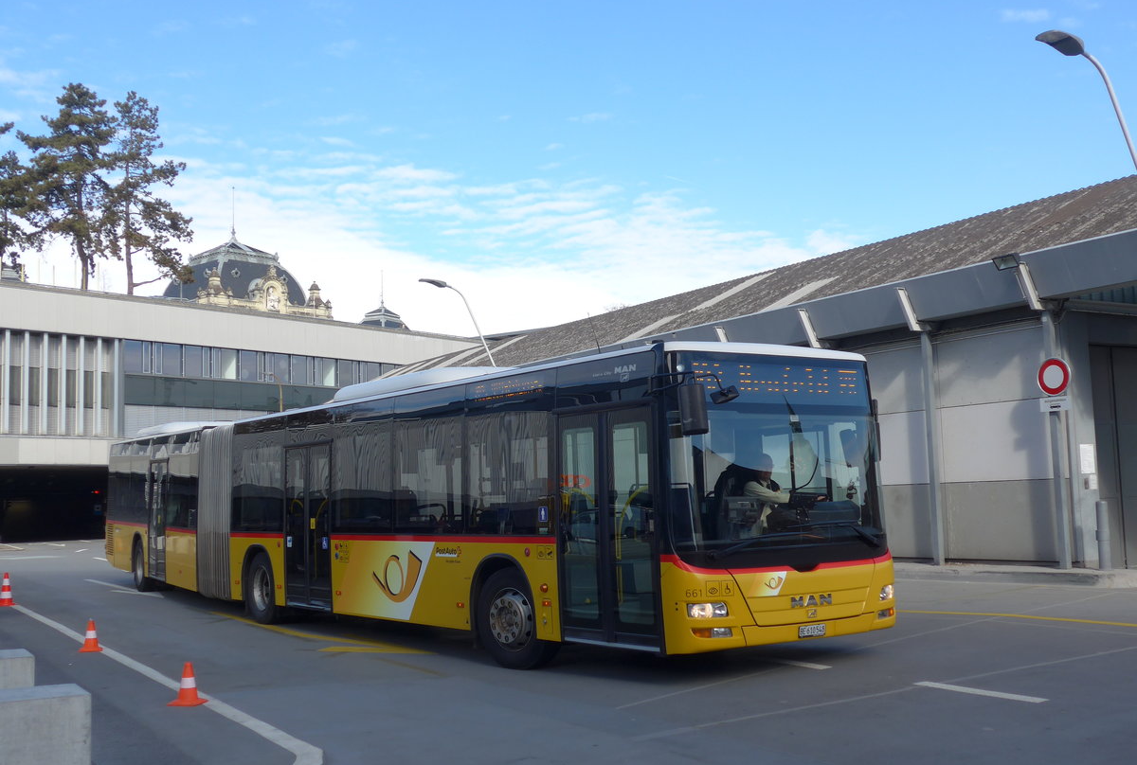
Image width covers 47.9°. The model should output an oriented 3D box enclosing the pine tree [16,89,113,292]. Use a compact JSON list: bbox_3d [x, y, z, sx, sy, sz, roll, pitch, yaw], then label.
[{"bbox_3d":[-35.248,-13.147,90.000,7.000,16.000,7.000,-1,-6,0],"label":"pine tree"}]

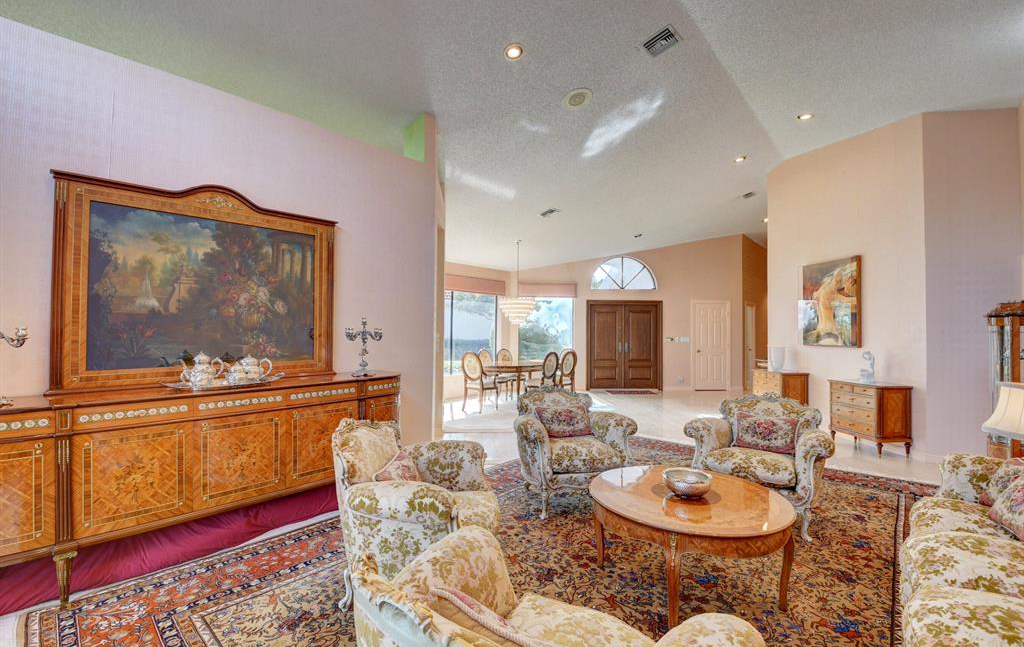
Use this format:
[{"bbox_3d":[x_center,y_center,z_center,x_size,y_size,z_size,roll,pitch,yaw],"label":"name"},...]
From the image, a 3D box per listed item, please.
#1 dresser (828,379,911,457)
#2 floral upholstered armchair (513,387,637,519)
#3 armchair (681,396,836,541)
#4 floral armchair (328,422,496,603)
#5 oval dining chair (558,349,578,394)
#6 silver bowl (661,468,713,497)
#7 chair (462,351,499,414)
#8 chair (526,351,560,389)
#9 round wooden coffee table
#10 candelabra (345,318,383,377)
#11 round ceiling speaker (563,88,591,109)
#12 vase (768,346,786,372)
[{"bbox_3d":[4.296,1.105,5.134,0.430,0.762,0.669,0,-1,-5],"label":"dresser"},{"bbox_3d":[0.455,0.998,3.544,0.950,0.890,0.820,0,-1,-13],"label":"floral upholstered armchair"},{"bbox_3d":[1.986,1.030,3.392,0.960,0.880,0.870,-1,-1,39],"label":"armchair"},{"bbox_3d":[-0.465,0.973,2.299,0.820,0.890,0.950,0,-1,8],"label":"floral armchair"},{"bbox_3d":[0.886,1.029,8.043,0.570,1.030,0.500,-1,-1,37],"label":"oval dining chair"},{"bbox_3d":[0.976,0.909,2.384,0.265,0.106,0.265,0,-1,18],"label":"silver bowl"},{"bbox_3d":[-0.554,0.999,7.344,0.540,1.010,0.570,-1,-1,37],"label":"chair"},{"bbox_3d":[0.516,1.007,7.564,0.490,1.010,0.550,1,-1,-44],"label":"chair"},{"bbox_3d":[0.940,1.174,2.310,0.960,0.500,0.960,-1,-1,44],"label":"round wooden coffee table"},{"bbox_3d":[-1.226,0.191,3.527,0.300,0.480,0.310,-1,-1,44],"label":"candelabra"},{"bbox_3d":[0.680,-2.358,4.455,0.325,0.040,0.325,-10,-10,-2],"label":"round ceiling speaker"},{"bbox_3d":[4.223,0.567,6.781,0.235,0.370,0.235,0,-1,-3],"label":"vase"}]

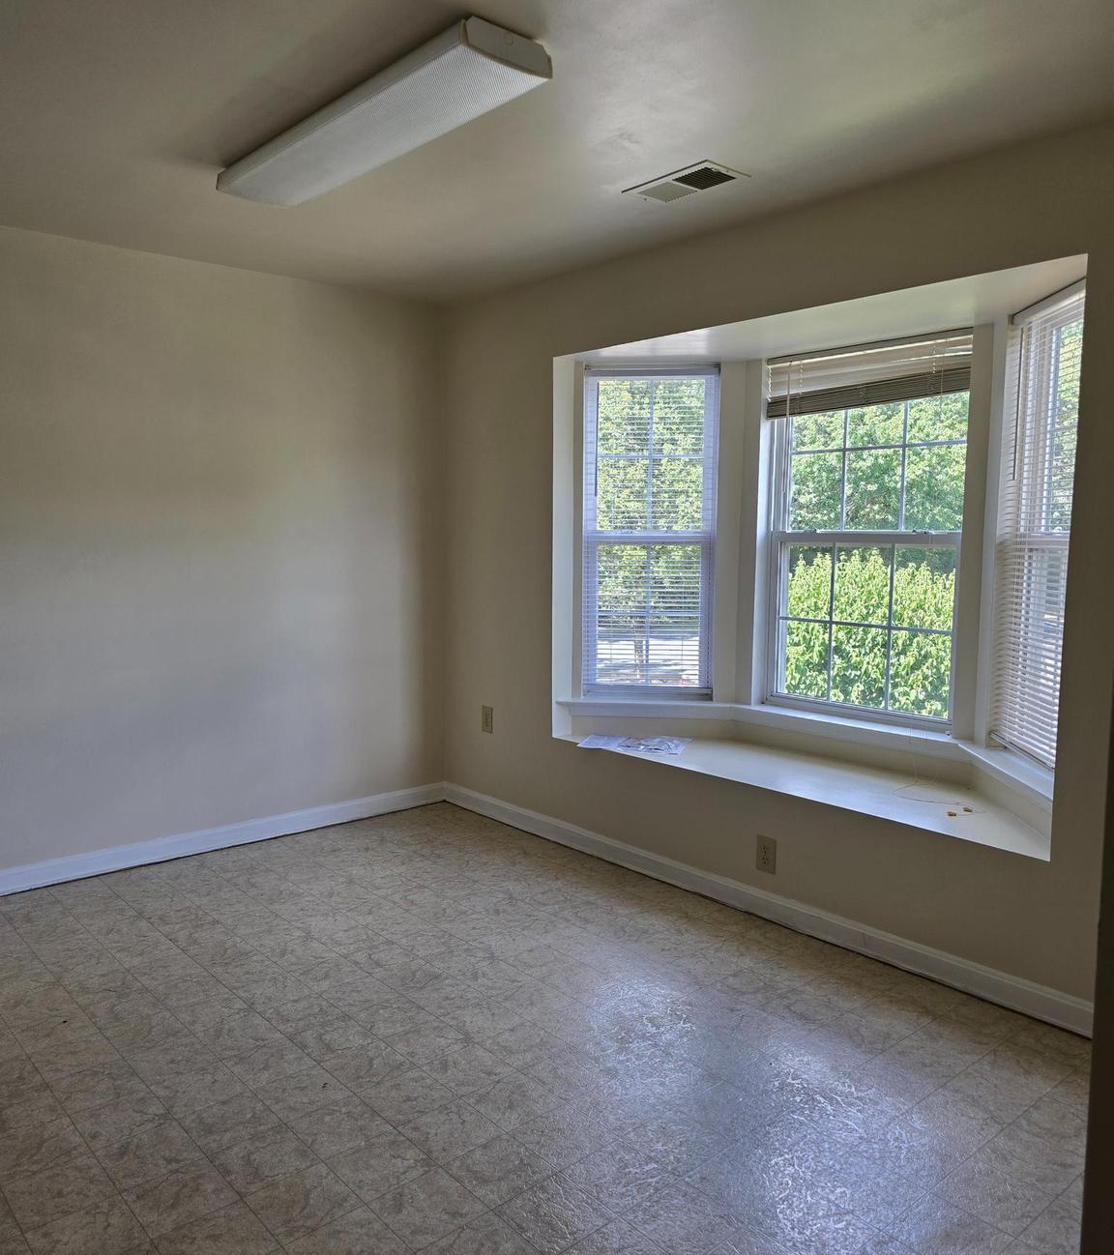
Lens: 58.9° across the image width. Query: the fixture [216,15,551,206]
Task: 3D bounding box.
[{"bbox_3d":[-0.510,-1.288,2.576,0.250,0.075,1.220,-5,8,-42],"label":"fixture"}]

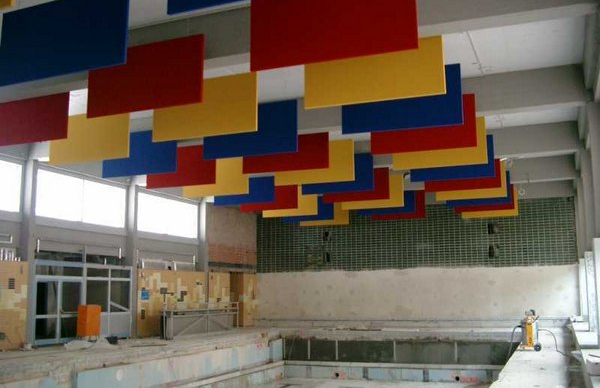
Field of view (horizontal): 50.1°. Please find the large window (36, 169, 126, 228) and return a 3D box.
[{"bbox_3d":[-7.266,0.259,21.690,0.120,1.520,4.402,-4,-9,22],"label":"large window"}]

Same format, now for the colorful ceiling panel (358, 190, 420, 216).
[{"bbox_3d":[3.579,0.239,26.663,2.425,1.198,0.050,-4,-9,22],"label":"colorful ceiling panel"}]

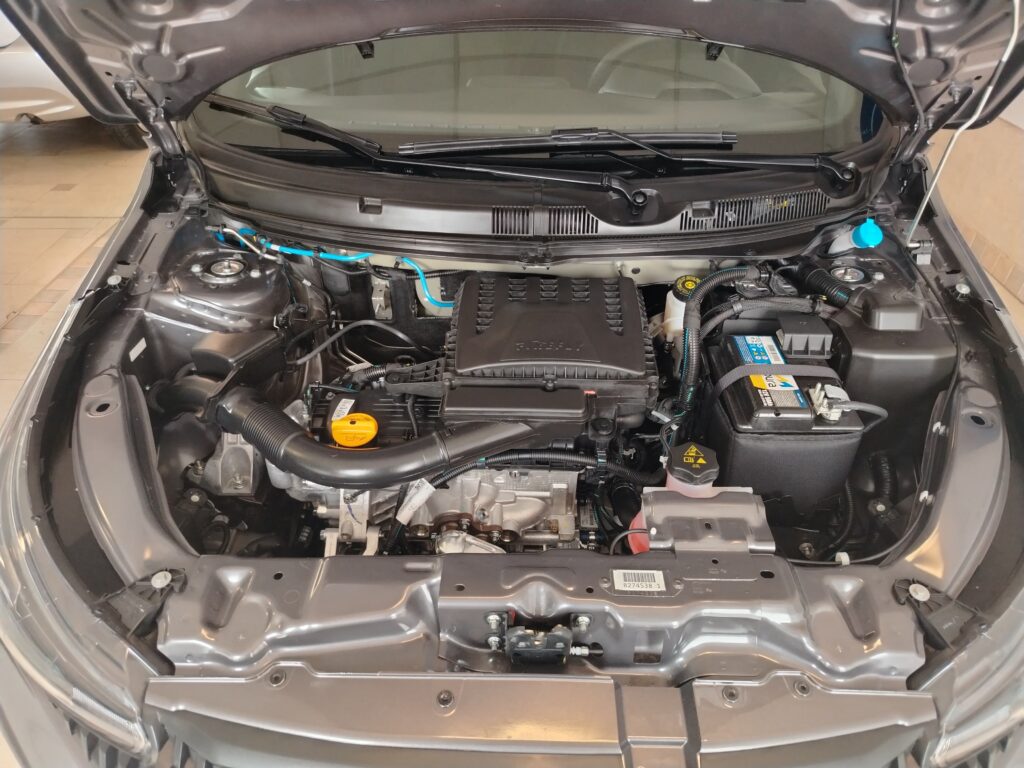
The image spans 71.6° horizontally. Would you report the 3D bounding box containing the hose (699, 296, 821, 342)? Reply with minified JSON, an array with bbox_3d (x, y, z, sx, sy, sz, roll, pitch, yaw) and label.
[{"bbox_3d":[0.405,-0.109,1.159,0.190,0.055,0.080,1,37,1],"label":"hose"}]

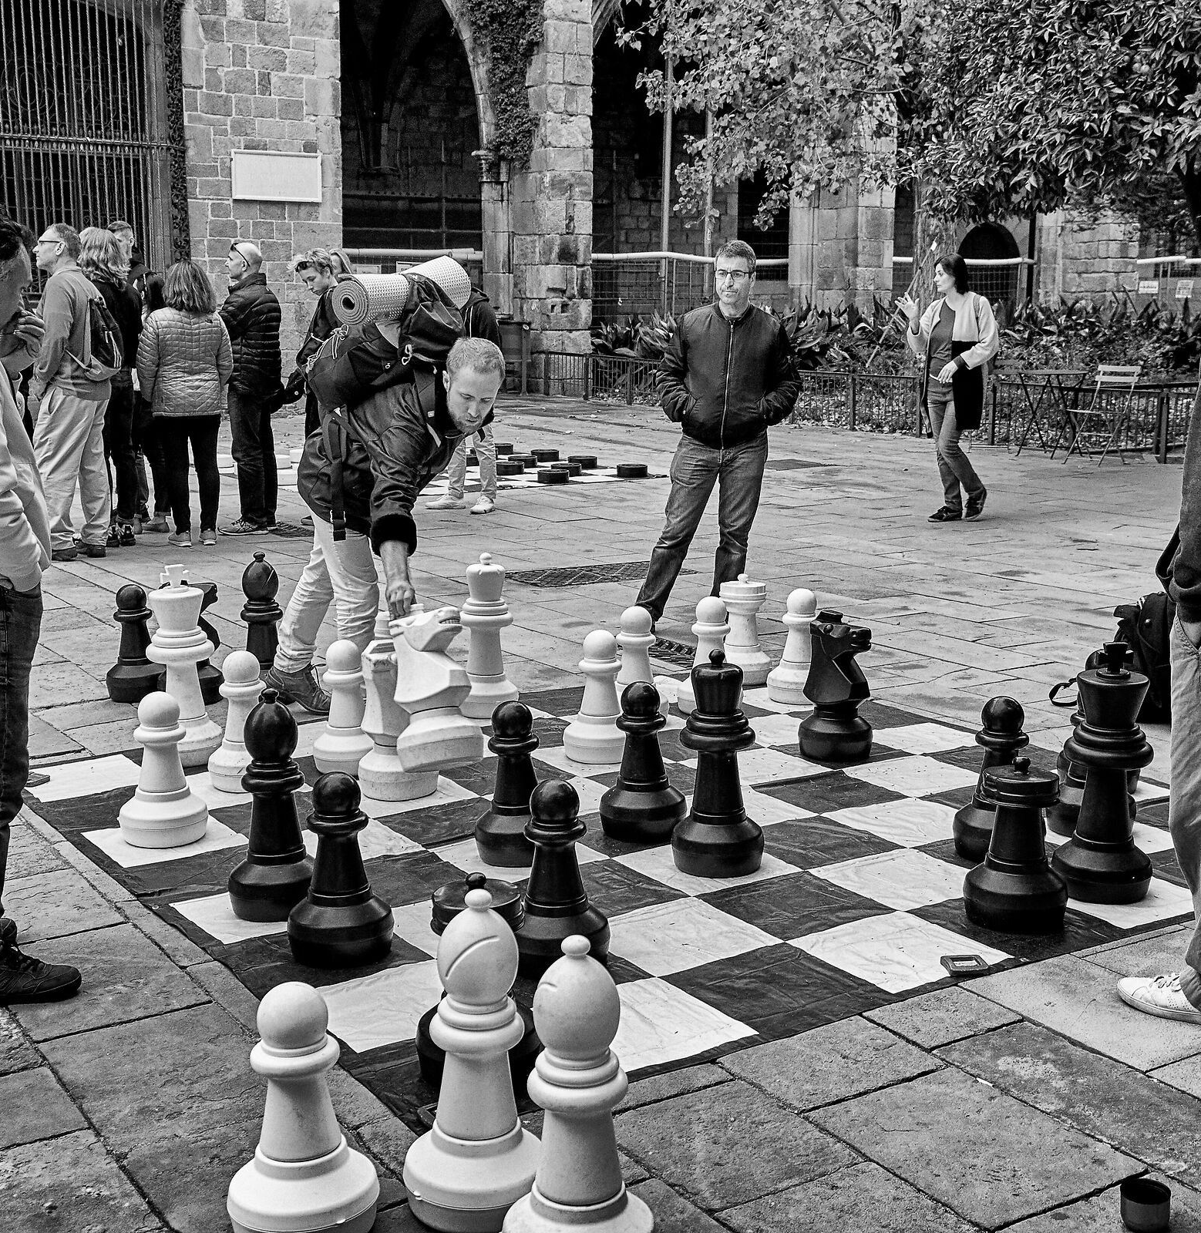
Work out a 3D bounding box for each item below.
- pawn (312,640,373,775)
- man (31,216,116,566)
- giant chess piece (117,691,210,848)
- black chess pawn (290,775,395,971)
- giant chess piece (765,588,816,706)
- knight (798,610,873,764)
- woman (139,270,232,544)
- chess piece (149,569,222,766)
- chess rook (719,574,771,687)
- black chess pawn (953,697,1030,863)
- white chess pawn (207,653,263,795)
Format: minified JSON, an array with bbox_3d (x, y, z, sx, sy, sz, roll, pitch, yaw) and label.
[{"bbox_3d":[-0.823,0.278,5.334,0.242,0.432,0.242,0,10,0],"label":"pawn"},{"bbox_3d":[-2.930,-1.239,9.101,0.380,1.810,0.490,5,12,25],"label":"man"},{"bbox_3d":[-1.203,0.407,4.517,0.237,0.416,0.237,0,11,0],"label":"giant chess piece"},{"bbox_3d":[-0.593,0.558,3.730,0.237,0.416,0.237,0,11,0],"label":"black chess pawn"},{"bbox_3d":[0.760,0.102,6.263,0.242,0.432,0.242,0,10,0],"label":"giant chess piece"},{"bbox_3d":[0.773,0.216,5.354,0.237,0.477,0.237,6,13,30],"label":"knight"},{"bbox_3d":[-2.433,-1.253,9.627,0.560,1.622,0.360,-1,11,-7],"label":"woman"},{"bbox_3d":[-1.366,0.151,5.356,0.247,0.640,0.247,0,11,0],"label":"chess piece"},{"bbox_3d":[0.569,0.047,6.499,0.243,0.415,0.243,0,11,0],"label":"chess rook"},{"bbox_3d":[1.089,0.428,4.481,0.242,0.432,0.242,0,10,0],"label":"black chess pawn"},{"bbox_3d":[-1.124,0.313,5.089,0.243,0.420,0.243,0,11,0],"label":"white chess pawn"}]

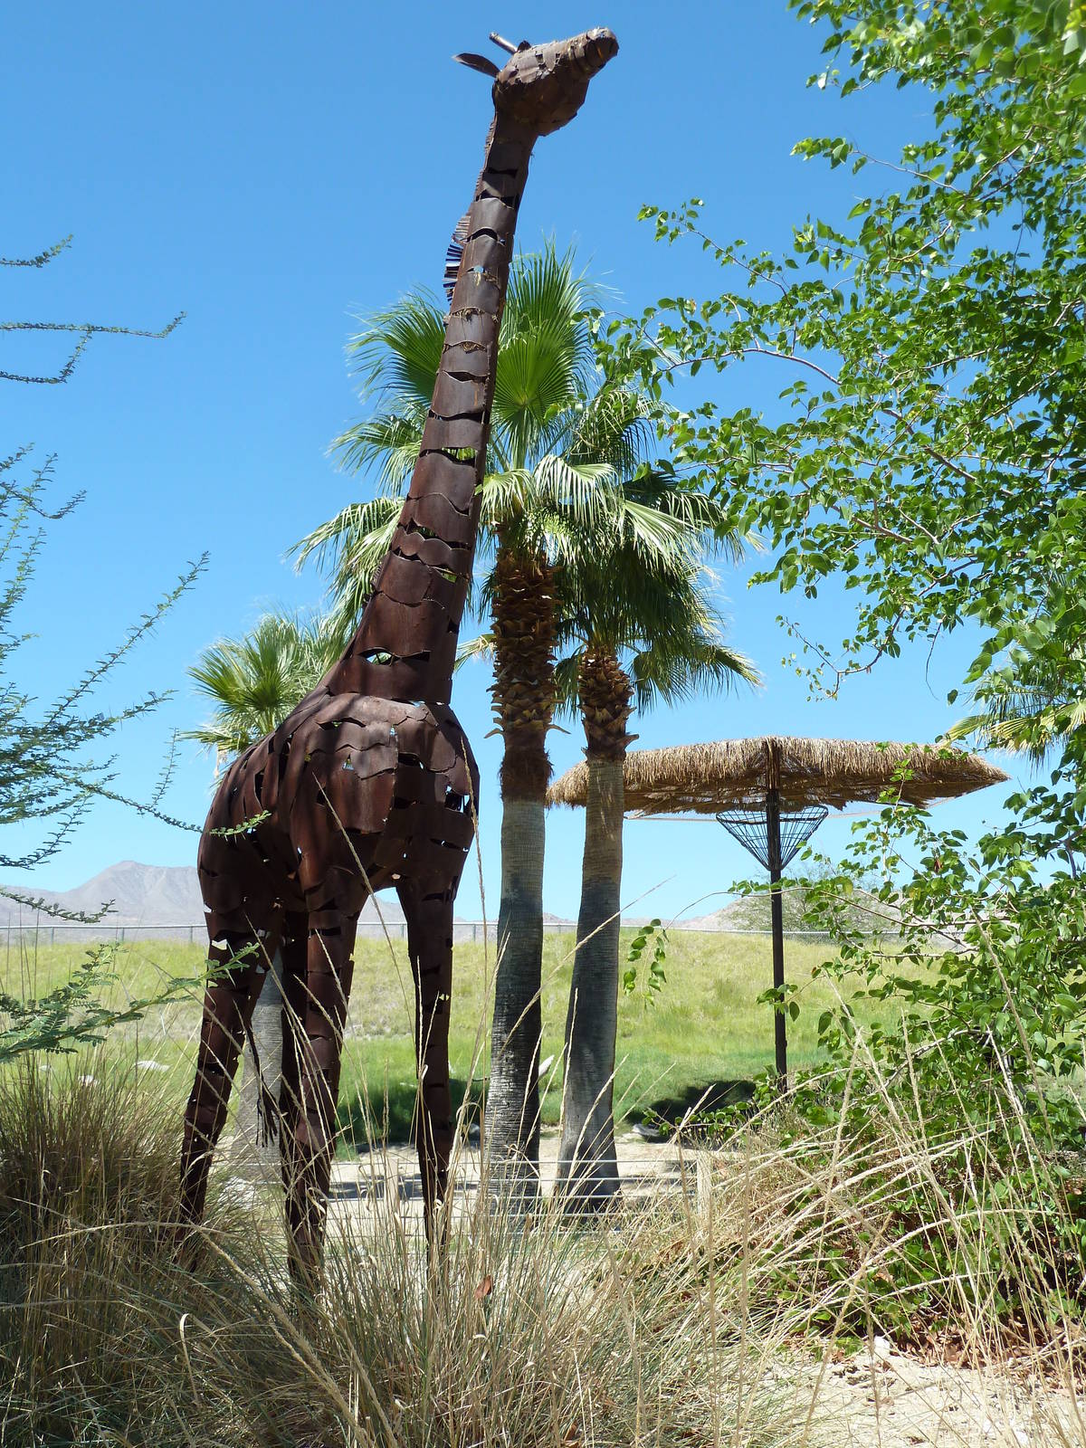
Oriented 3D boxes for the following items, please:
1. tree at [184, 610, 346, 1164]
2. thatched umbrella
[{"bbox_3d":[-2.355,1.381,13.657,1.770,4.872,1.850,0,-9,0],"label":"tree"},{"bbox_3d":[2.913,2.312,18.875,5.701,4.329,5.300,0,-9,0],"label":"thatched umbrella"}]

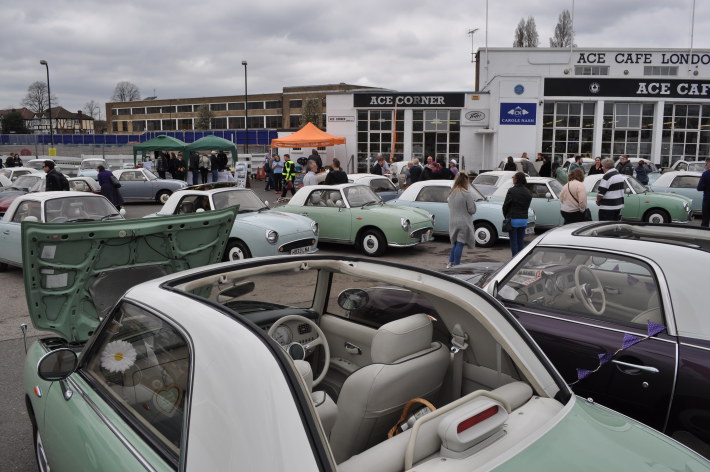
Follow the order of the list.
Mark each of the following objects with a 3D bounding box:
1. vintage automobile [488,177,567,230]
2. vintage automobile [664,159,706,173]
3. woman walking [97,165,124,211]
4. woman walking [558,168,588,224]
[{"bbox_3d":[4.720,-0.795,13.644,3.740,1.365,1.630,6,11,32],"label":"vintage automobile"},{"bbox_3d":[14.184,-2.443,22.178,1.630,1.365,3.740,0,9,-3],"label":"vintage automobile"},{"bbox_3d":[-7.984,-1.524,17.373,0.750,1.520,0.520,1,9,6],"label":"woman walking"},{"bbox_3d":[4.499,-0.523,10.954,0.550,1.650,0.420,1,9,3],"label":"woman walking"}]

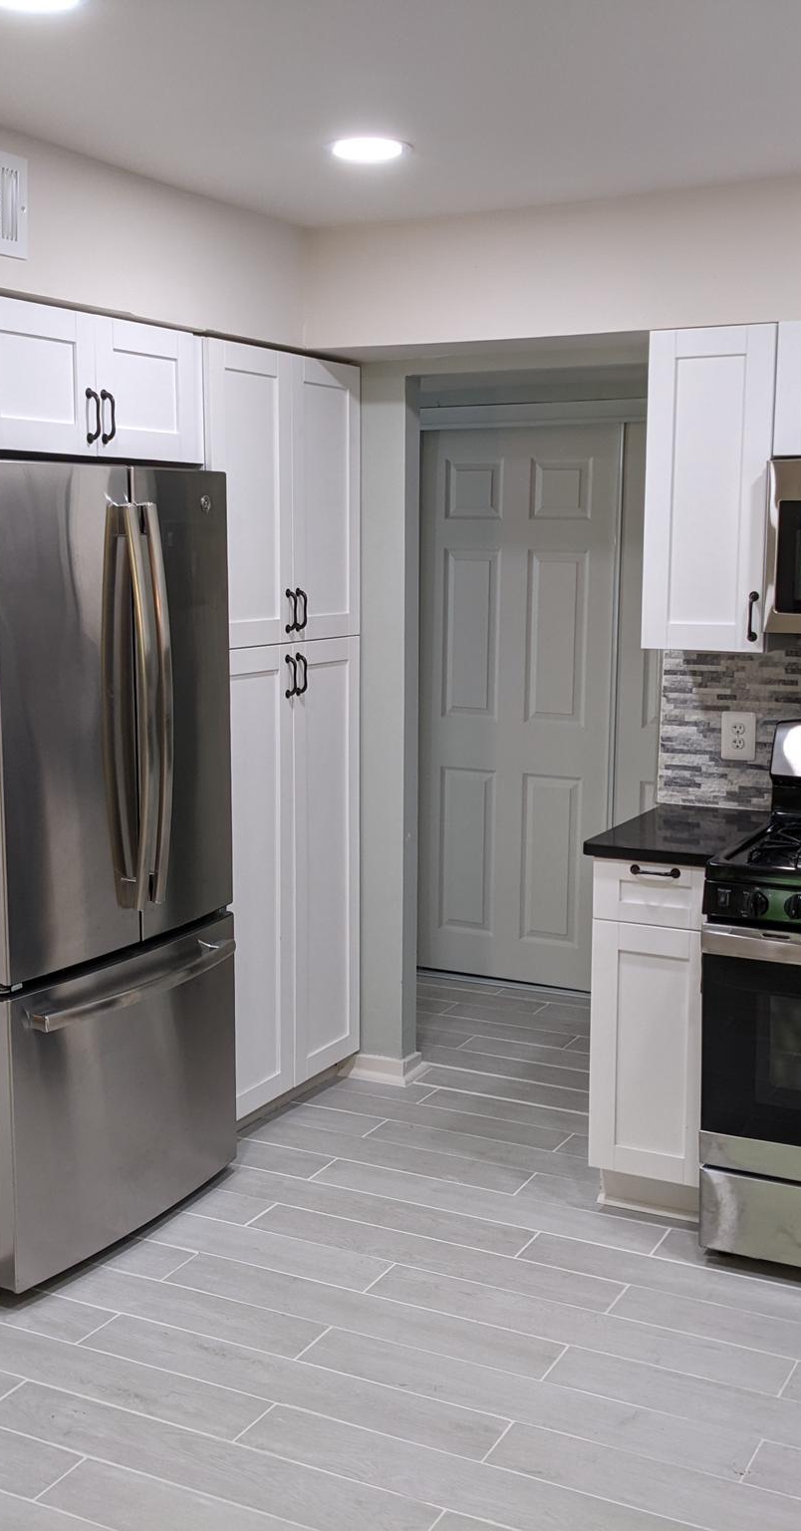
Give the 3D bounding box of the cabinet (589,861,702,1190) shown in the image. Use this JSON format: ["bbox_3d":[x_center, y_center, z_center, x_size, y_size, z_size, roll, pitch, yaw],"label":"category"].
[{"bbox_3d":[0.731,0.578,3.985,0.305,0.776,0.608,5,9,27],"label":"cabinet"}]

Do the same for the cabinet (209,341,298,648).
[{"bbox_3d":[-0.388,-0.685,4.107,0.024,0.760,0.388,4,9,27],"label":"cabinet"}]

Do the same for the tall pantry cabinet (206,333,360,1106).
[{"bbox_3d":[-0.565,-0.089,4.493,0.617,2.055,0.756,5,9,27],"label":"tall pantry cabinet"}]

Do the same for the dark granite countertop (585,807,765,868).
[{"bbox_3d":[0.708,0.170,3.942,0.320,0.033,0.627,4,9,27],"label":"dark granite countertop"}]

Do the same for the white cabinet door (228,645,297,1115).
[{"bbox_3d":[-0.373,0.312,4.237,0.050,1.253,0.373,5,9,27],"label":"white cabinet door"}]

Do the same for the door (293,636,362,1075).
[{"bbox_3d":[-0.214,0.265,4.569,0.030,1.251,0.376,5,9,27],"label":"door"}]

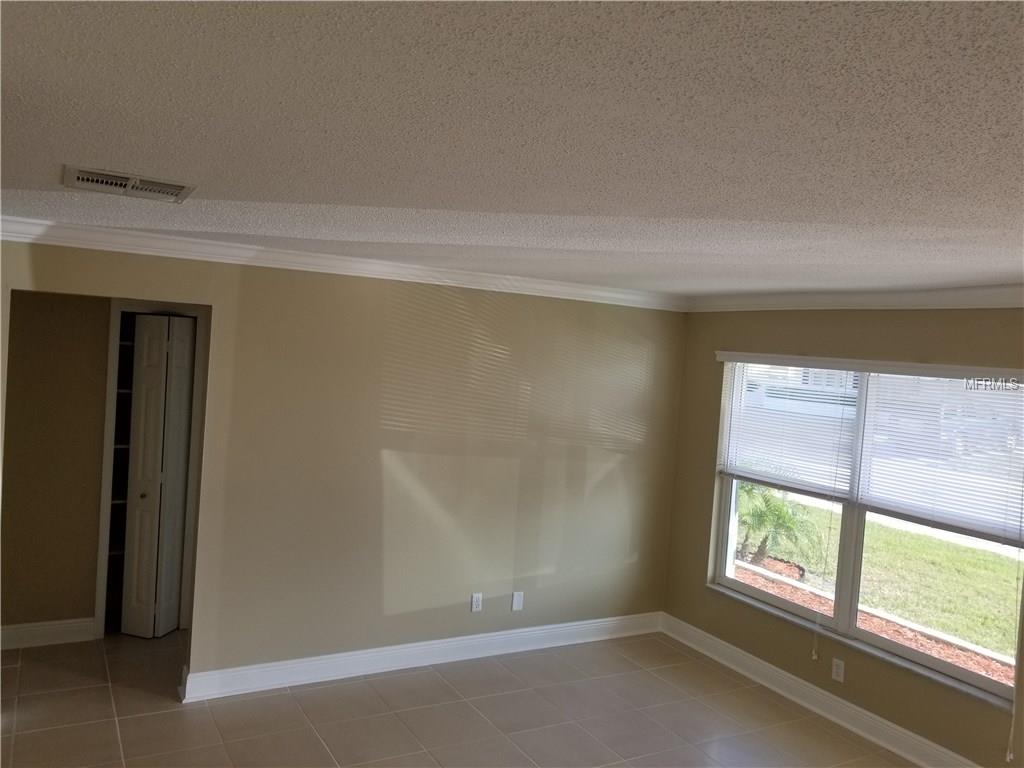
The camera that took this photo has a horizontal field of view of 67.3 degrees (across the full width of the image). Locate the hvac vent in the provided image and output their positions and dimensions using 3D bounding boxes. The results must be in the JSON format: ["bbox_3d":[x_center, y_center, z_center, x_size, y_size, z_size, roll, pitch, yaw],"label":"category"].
[{"bbox_3d":[-1.227,-0.634,2.471,0.355,0.022,0.325,3,2,-29],"label":"hvac vent"}]

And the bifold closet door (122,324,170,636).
[{"bbox_3d":[-2.302,0.588,4.855,0.230,2.015,0.035,4,2,11],"label":"bifold closet door"}]

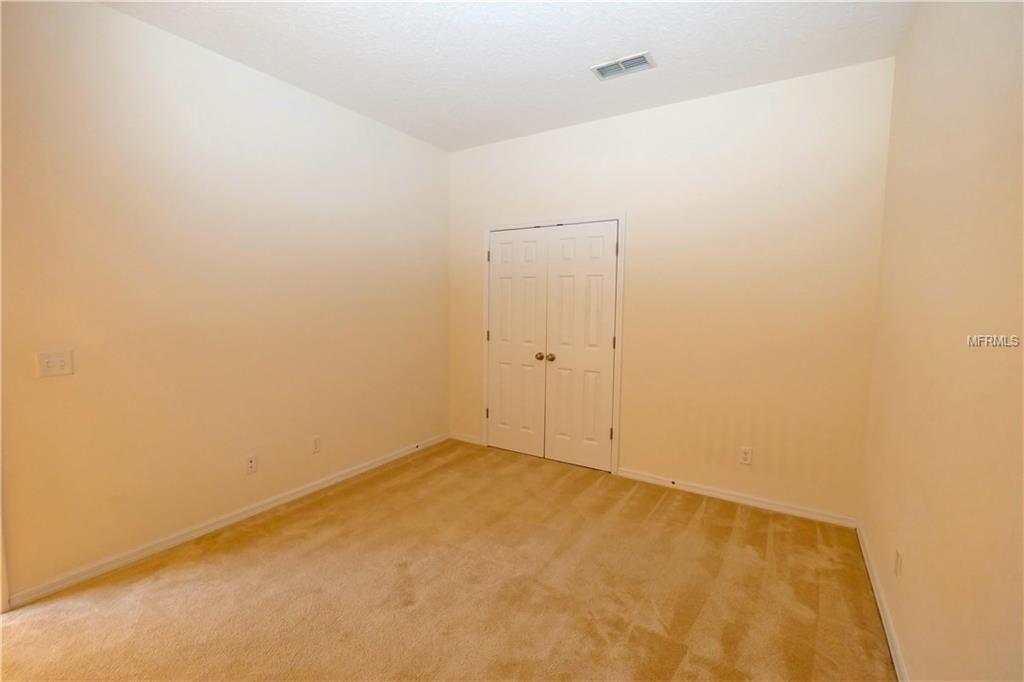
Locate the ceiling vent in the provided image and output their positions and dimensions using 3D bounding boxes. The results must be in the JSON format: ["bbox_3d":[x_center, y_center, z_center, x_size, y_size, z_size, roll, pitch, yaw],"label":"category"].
[{"bbox_3d":[0.680,-1.659,2.599,0.350,0.020,0.187,4,6,31],"label":"ceiling vent"}]

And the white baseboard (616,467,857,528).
[{"bbox_3d":[1.519,1.113,3.083,1.540,0.078,0.016,4,6,31],"label":"white baseboard"}]

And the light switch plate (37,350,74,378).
[{"bbox_3d":[-2.107,0.107,1.972,0.012,0.117,0.116,4,6,32],"label":"light switch plate"}]

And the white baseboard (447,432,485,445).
[{"bbox_3d":[-0.466,0.984,4.265,0.406,0.078,0.016,4,6,31],"label":"white baseboard"}]

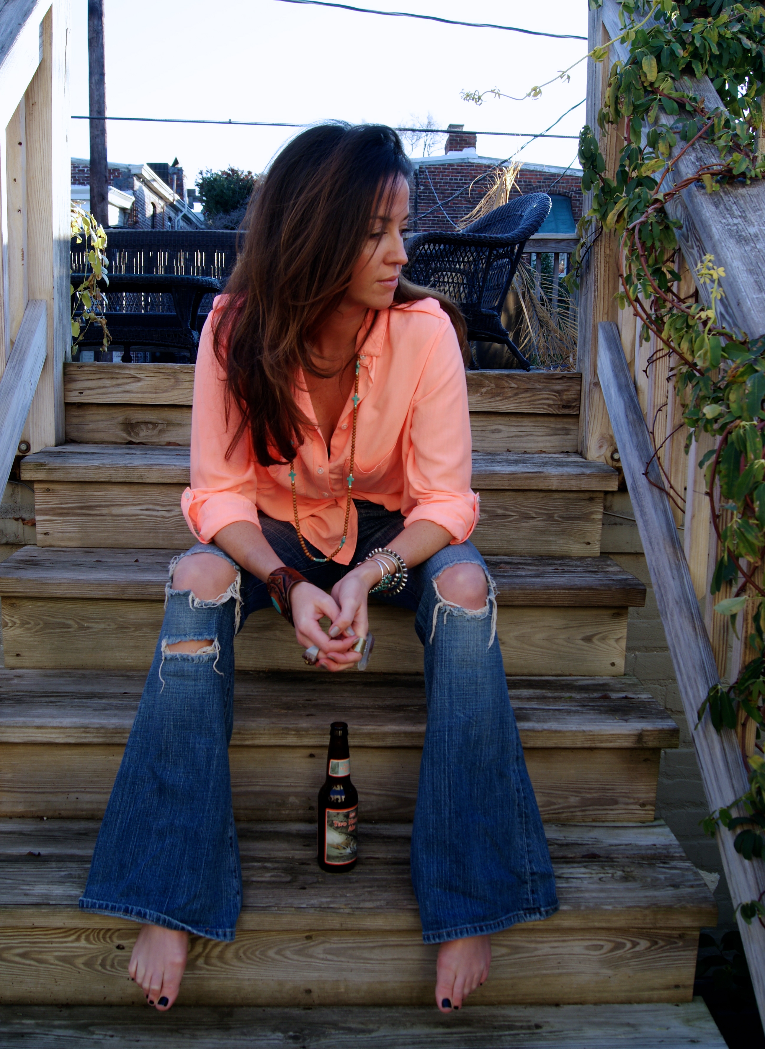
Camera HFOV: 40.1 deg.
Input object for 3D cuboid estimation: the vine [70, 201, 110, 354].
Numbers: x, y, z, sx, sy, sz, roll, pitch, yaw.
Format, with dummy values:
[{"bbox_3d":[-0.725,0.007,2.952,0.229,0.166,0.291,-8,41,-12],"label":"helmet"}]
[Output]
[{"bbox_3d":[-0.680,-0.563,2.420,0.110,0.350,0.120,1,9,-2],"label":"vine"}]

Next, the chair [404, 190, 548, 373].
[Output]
[{"bbox_3d":[0.349,-1.200,5.190,0.740,0.850,0.690,-4,11,-33],"label":"chair"}]

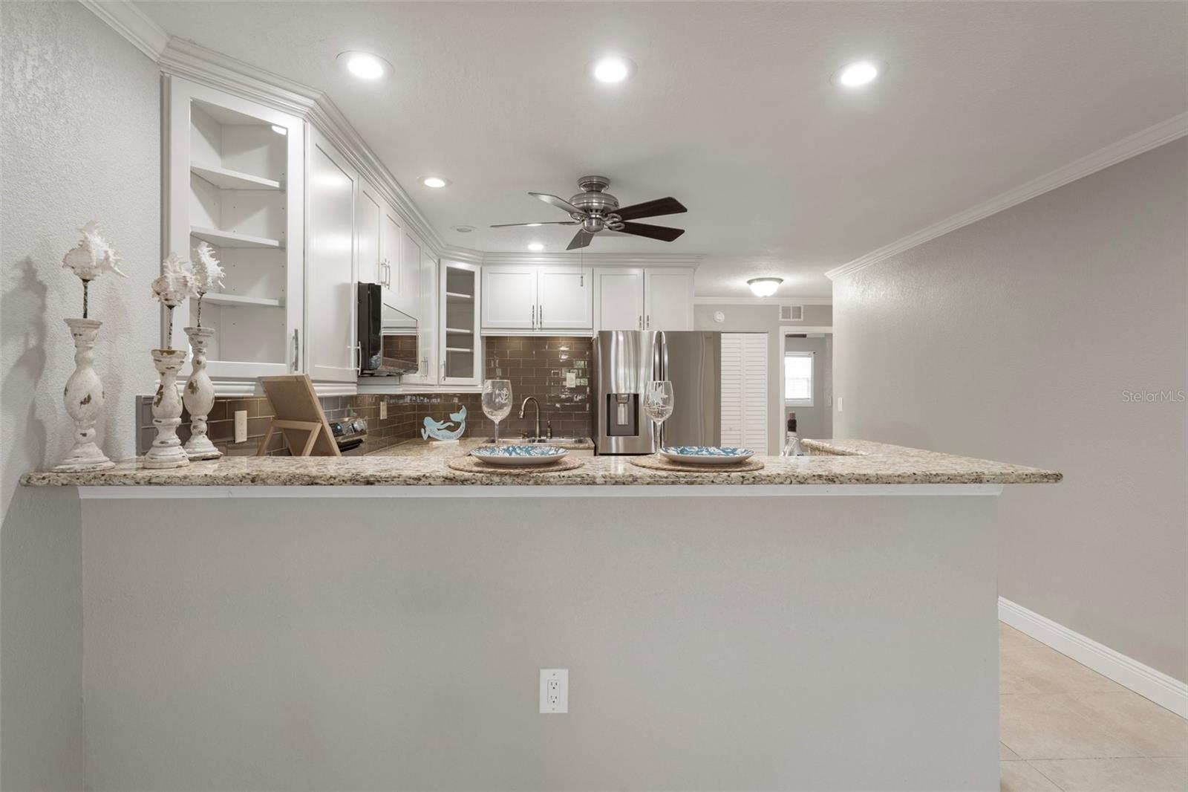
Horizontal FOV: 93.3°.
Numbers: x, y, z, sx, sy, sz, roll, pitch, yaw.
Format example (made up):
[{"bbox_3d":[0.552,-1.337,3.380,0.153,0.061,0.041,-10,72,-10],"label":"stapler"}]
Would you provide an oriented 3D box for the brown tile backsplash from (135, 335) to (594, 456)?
[{"bbox_3d":[-0.714,-0.079,3.327,1.526,0.901,3.141,0,0,-2],"label":"brown tile backsplash"}]

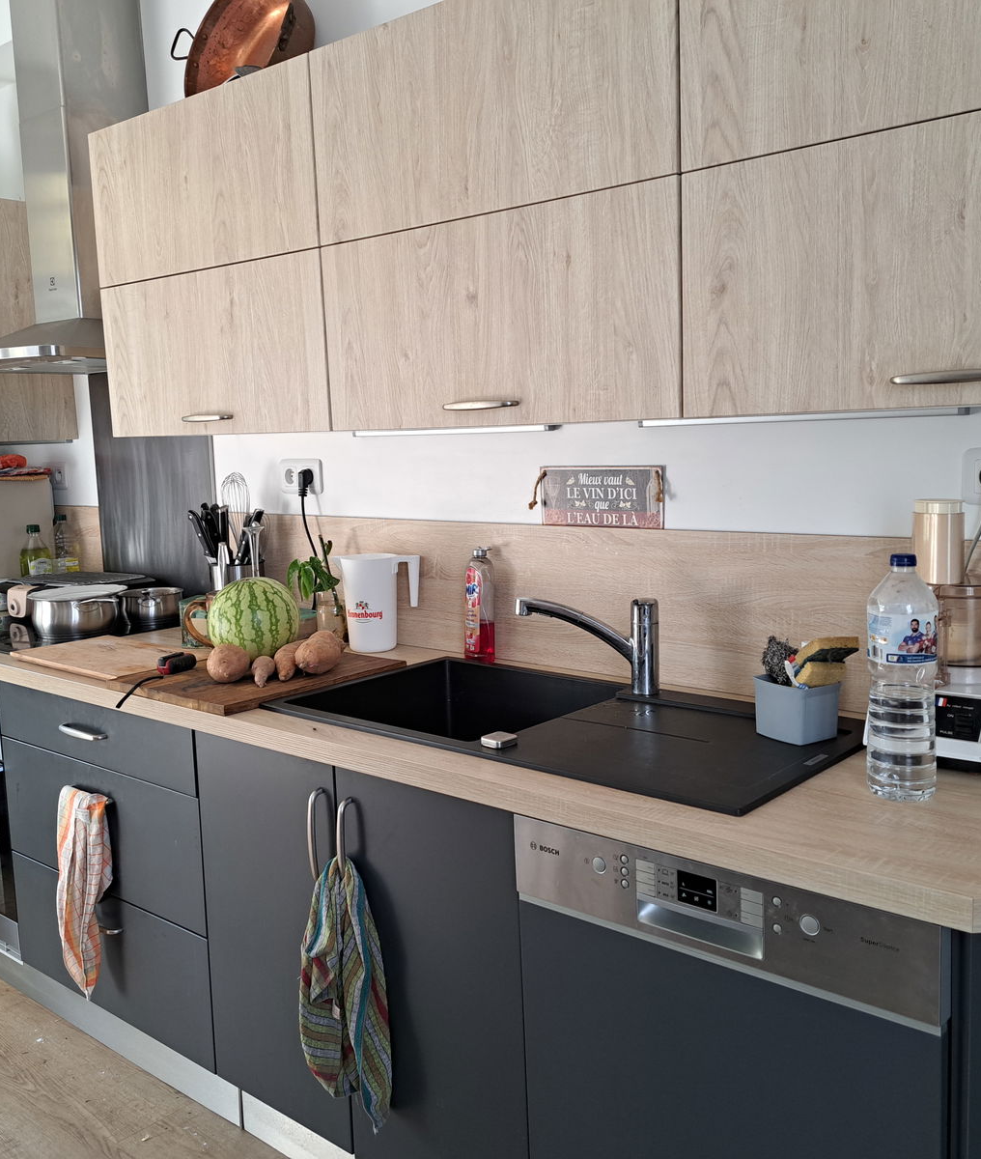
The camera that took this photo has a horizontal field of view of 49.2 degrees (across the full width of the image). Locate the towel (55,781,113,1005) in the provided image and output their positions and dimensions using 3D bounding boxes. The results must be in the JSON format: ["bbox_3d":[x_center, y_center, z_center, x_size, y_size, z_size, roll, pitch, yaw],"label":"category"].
[{"bbox_3d":[-0.893,0.703,2.378,0.140,0.506,0.060,5,10,39],"label":"towel"}]

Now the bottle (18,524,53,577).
[{"bbox_3d":[-1.468,-0.045,3.454,0.078,0.260,0.080,5,10,40],"label":"bottle"}]

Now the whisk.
[{"bbox_3d":[-0.636,-0.106,2.713,0.074,0.330,0.074,5,10,39],"label":"whisk"}]

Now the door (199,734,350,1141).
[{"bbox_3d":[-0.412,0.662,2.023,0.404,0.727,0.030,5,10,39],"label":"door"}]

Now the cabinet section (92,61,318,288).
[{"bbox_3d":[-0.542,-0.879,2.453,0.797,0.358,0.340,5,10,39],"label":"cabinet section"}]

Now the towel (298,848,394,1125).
[{"bbox_3d":[-0.253,0.700,1.840,0.175,0.485,0.065,5,10,39],"label":"towel"}]

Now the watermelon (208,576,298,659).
[{"bbox_3d":[-0.536,0.085,2.435,0.206,0.182,0.206,-2,8,0],"label":"watermelon"}]

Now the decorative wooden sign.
[{"bbox_3d":[0.219,-0.169,2.194,0.310,0.128,0.016,5,10,39],"label":"decorative wooden sign"}]

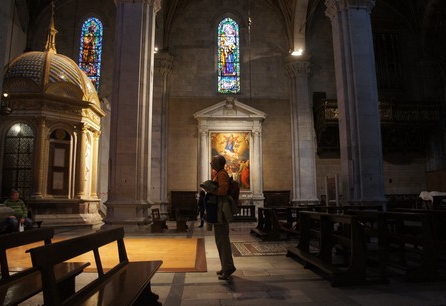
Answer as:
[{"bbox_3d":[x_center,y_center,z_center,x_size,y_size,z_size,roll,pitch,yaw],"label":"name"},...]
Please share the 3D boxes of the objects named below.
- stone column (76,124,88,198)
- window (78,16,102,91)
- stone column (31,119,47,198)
[{"bbox_3d":[-5.830,0.315,14.281,0.390,3.112,0.390,0,-8,-4],"label":"stone column"},{"bbox_3d":[-8.223,-6.058,21.508,1.362,5.076,0.200,0,-8,-4],"label":"window"},{"bbox_3d":[-6.969,0.166,13.126,0.390,3.112,0.390,0,-8,-4],"label":"stone column"}]

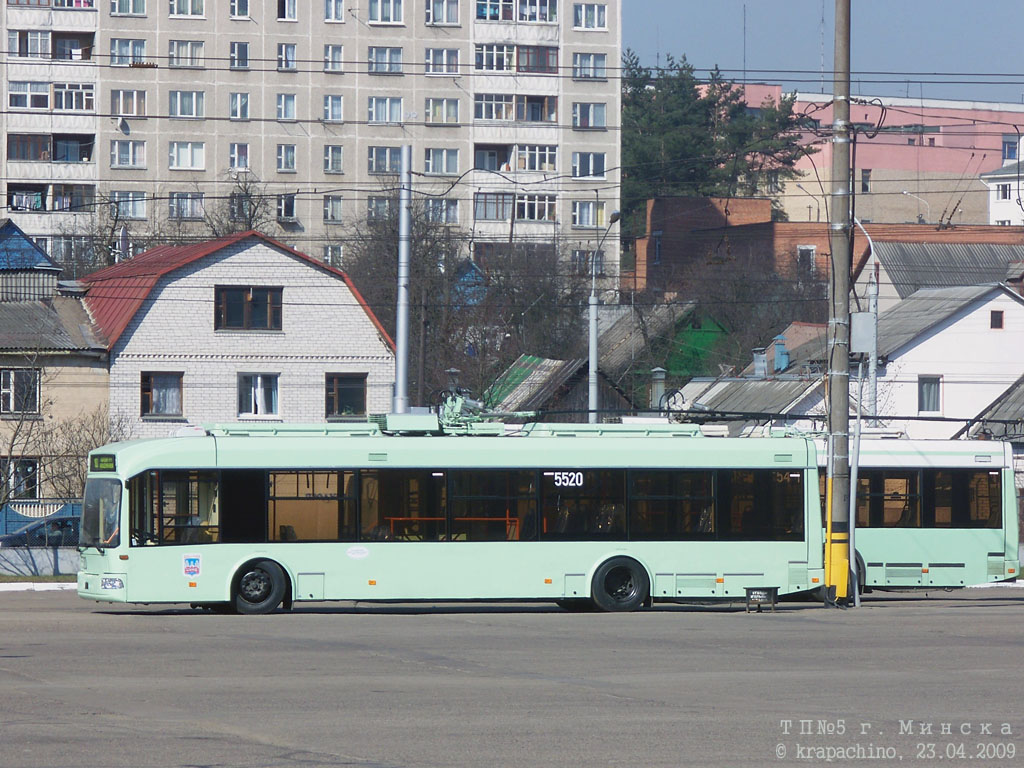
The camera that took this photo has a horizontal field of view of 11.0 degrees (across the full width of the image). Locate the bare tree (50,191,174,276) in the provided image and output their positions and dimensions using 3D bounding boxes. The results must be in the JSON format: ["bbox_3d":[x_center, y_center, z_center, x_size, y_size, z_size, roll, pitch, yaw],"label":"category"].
[{"bbox_3d":[-14.630,-0.769,195.000,4.600,12.500,4.600,0,-1,0],"label":"bare tree"}]

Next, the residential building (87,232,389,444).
[{"bbox_3d":[-9.622,0.166,168.514,9.200,9.610,10.300,0,-1,-18],"label":"residential building"}]

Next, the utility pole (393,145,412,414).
[{"bbox_3d":[-2.305,-0.508,112.000,0.300,9.020,0.300,1,0,0],"label":"utility pole"}]

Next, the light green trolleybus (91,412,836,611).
[{"bbox_3d":[-0.995,2.010,84.886,12.100,3.200,2.530,0,-1,-19],"label":"light green trolleybus"}]

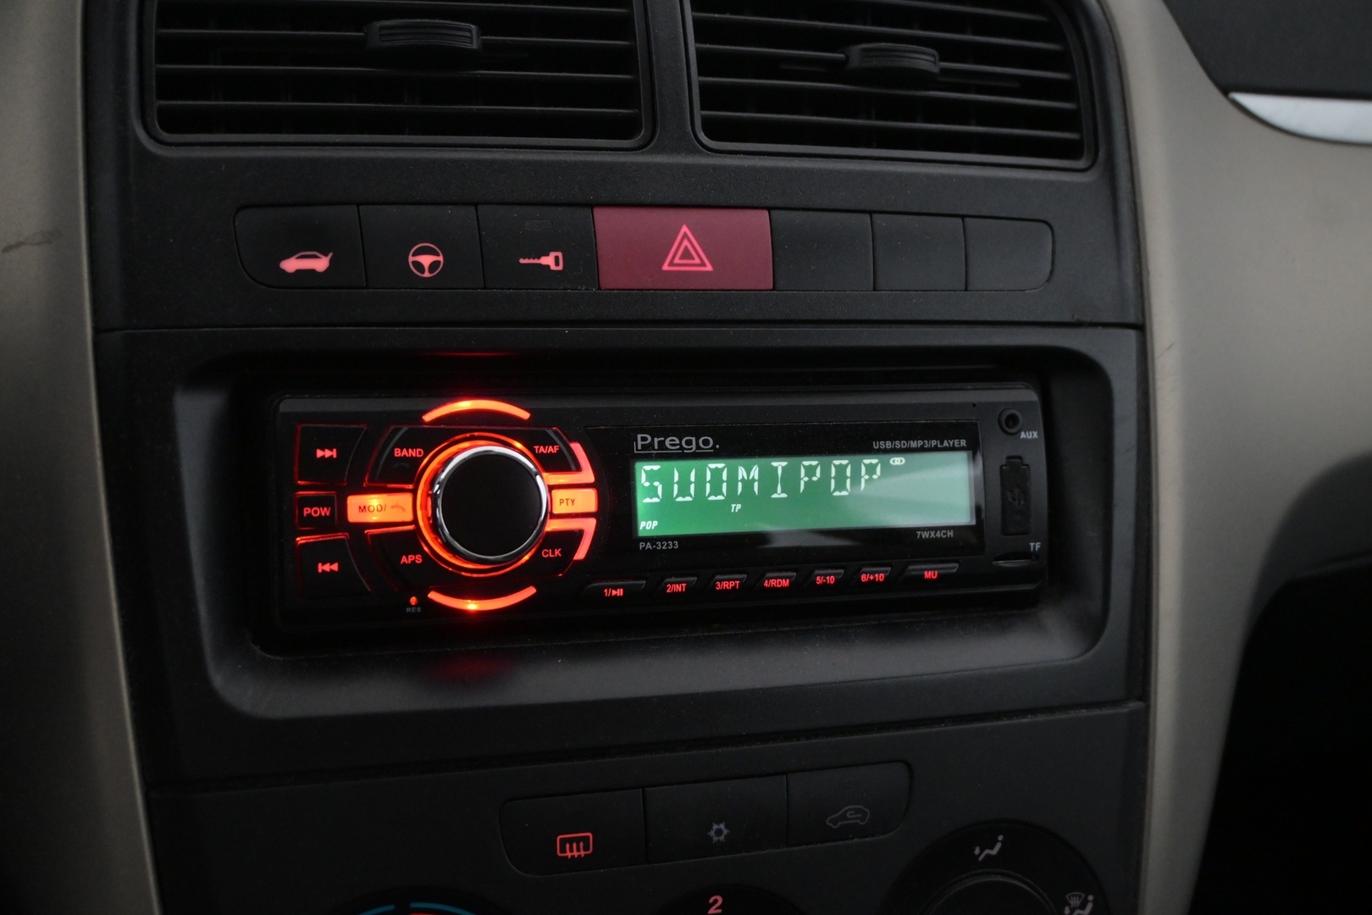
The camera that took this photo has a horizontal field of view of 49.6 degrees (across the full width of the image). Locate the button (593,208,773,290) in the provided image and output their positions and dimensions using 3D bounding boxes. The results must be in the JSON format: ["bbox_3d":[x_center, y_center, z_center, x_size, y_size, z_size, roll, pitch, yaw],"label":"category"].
[{"bbox_3d":[-0.002,-0.046,0.335,0.042,0.019,0.010,-2,-4,-17],"label":"button"}]

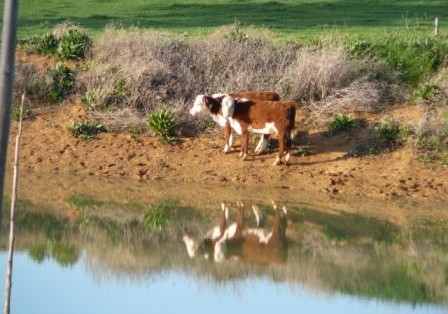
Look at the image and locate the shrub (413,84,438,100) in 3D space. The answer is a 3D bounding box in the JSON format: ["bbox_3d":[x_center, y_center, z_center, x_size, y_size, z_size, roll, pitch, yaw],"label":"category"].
[{"bbox_3d":[3.679,-1.190,82.900,0.430,0.280,0.400,3,3,0],"label":"shrub"}]

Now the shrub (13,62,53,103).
[{"bbox_3d":[-3.424,-1.331,81.200,0.680,0.700,0.640,3,3,0],"label":"shrub"}]

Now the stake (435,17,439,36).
[{"bbox_3d":[4.136,-2.527,88.000,0.065,0.370,0.065,3,3,0],"label":"stake"}]

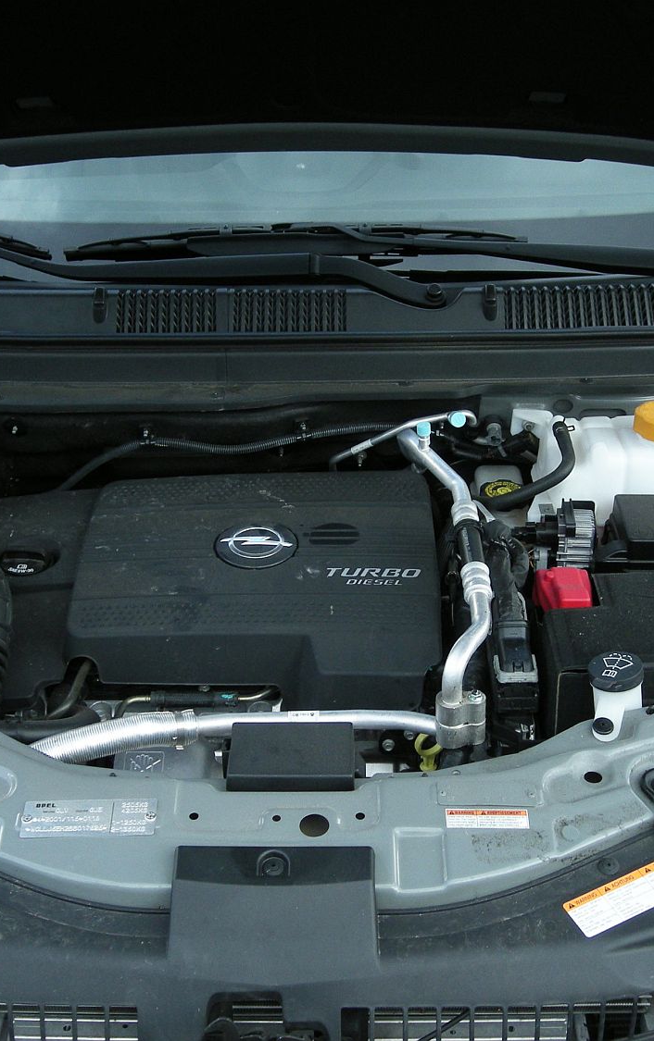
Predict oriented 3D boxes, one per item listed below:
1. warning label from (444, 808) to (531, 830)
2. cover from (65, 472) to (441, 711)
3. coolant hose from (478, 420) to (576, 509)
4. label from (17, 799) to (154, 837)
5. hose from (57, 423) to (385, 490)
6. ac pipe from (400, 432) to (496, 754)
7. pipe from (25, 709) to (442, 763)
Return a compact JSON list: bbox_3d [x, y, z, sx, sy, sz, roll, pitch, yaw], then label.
[{"bbox_3d":[0.134,0.249,1.170,0.070,0.002,0.020,2,38,3],"label":"warning label"},{"bbox_3d":[-0.072,0.065,1.458,0.365,0.100,0.340,0,33,0],"label":"cover"},{"bbox_3d":[0.226,-0.057,1.594,0.110,0.080,0.100,0,33,0],"label":"coolant hose"},{"bbox_3d":[-0.198,0.248,1.170,0.110,0.002,0.039,-1,38,-2],"label":"label"},{"bbox_3d":[-0.125,-0.079,1.711,0.400,0.065,0.100,0,33,0],"label":"hose"},{"bbox_3d":[0.119,0.049,1.454,0.080,0.100,0.470,0,33,0],"label":"ac pipe"},{"bbox_3d":[-0.080,0.192,1.258,0.370,0.045,0.065,-3,33,-4],"label":"pipe"}]

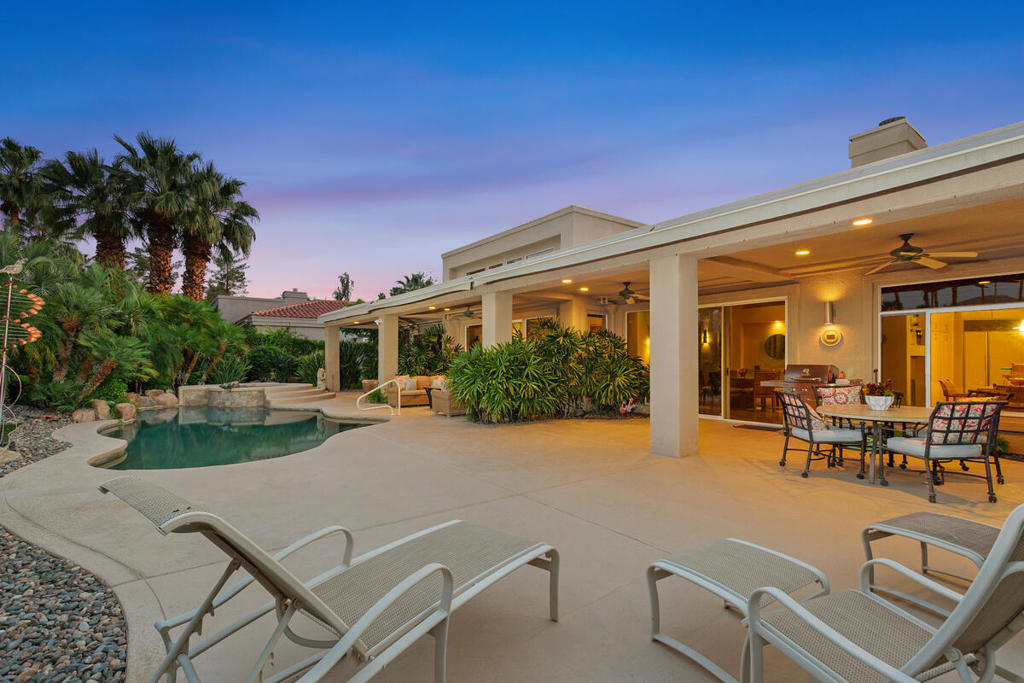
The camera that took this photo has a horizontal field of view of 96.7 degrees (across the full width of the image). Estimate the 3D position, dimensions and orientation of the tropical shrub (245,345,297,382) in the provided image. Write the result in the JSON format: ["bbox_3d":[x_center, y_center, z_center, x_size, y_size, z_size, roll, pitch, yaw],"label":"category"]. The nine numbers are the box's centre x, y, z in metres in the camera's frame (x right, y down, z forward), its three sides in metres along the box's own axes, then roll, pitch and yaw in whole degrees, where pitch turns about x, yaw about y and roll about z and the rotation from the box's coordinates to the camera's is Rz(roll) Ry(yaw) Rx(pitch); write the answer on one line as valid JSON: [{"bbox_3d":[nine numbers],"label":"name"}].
[{"bbox_3d":[-10.878,1.059,20.500,2.050,1.900,1.800,1,-3,-28],"label":"tropical shrub"}]

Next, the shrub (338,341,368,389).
[{"bbox_3d":[-7.200,1.040,20.700,1.400,2.120,1.150,1,-2,-37],"label":"shrub"}]

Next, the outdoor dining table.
[{"bbox_3d":[4.205,1.140,5.168,1.600,0.730,1.200,1,-3,-26],"label":"outdoor dining table"}]

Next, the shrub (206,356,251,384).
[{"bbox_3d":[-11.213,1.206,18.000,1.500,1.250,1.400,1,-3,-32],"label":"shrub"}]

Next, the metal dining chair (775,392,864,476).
[{"bbox_3d":[3.545,1.063,5.302,0.680,0.900,0.620,-1,-2,7],"label":"metal dining chair"}]

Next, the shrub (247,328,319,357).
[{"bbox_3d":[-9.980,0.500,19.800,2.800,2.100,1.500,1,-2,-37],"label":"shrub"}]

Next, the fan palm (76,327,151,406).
[{"bbox_3d":[-10.157,0.599,11.600,1.700,1.900,1.700,2,-3,-41],"label":"fan palm"}]

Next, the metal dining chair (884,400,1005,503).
[{"bbox_3d":[4.070,1.000,4.340,0.610,0.880,0.720,0,-2,5],"label":"metal dining chair"}]

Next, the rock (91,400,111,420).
[{"bbox_3d":[-9.449,1.584,10.450,0.420,0.450,0.380,2,-3,-42],"label":"rock"}]

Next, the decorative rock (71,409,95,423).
[{"bbox_3d":[-9.000,1.535,9.550,0.410,0.280,0.360,2,-3,-43],"label":"decorative rock"}]

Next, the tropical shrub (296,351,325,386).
[{"bbox_3d":[-8.635,1.163,19.600,1.250,1.600,1.250,1,-2,-24],"label":"tropical shrub"}]

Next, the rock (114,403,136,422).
[{"bbox_3d":[-8.200,1.500,9.650,0.400,0.410,0.380,2,-2,-40],"label":"rock"}]

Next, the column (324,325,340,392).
[{"bbox_3d":[-7.340,0.720,18.600,0.460,2.680,0.460,1,-2,-37],"label":"column"}]

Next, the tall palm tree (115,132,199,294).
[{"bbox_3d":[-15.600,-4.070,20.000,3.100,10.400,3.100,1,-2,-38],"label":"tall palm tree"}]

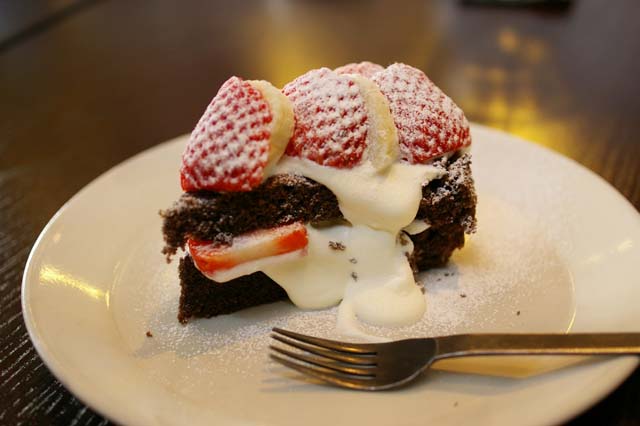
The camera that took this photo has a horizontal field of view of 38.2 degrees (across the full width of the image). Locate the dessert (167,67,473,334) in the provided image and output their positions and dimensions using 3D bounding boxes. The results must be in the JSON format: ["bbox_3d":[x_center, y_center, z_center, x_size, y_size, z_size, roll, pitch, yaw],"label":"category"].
[{"bbox_3d":[0.002,-0.010,0.359,0.121,0.077,0.074,-13,33,-18],"label":"dessert"}]

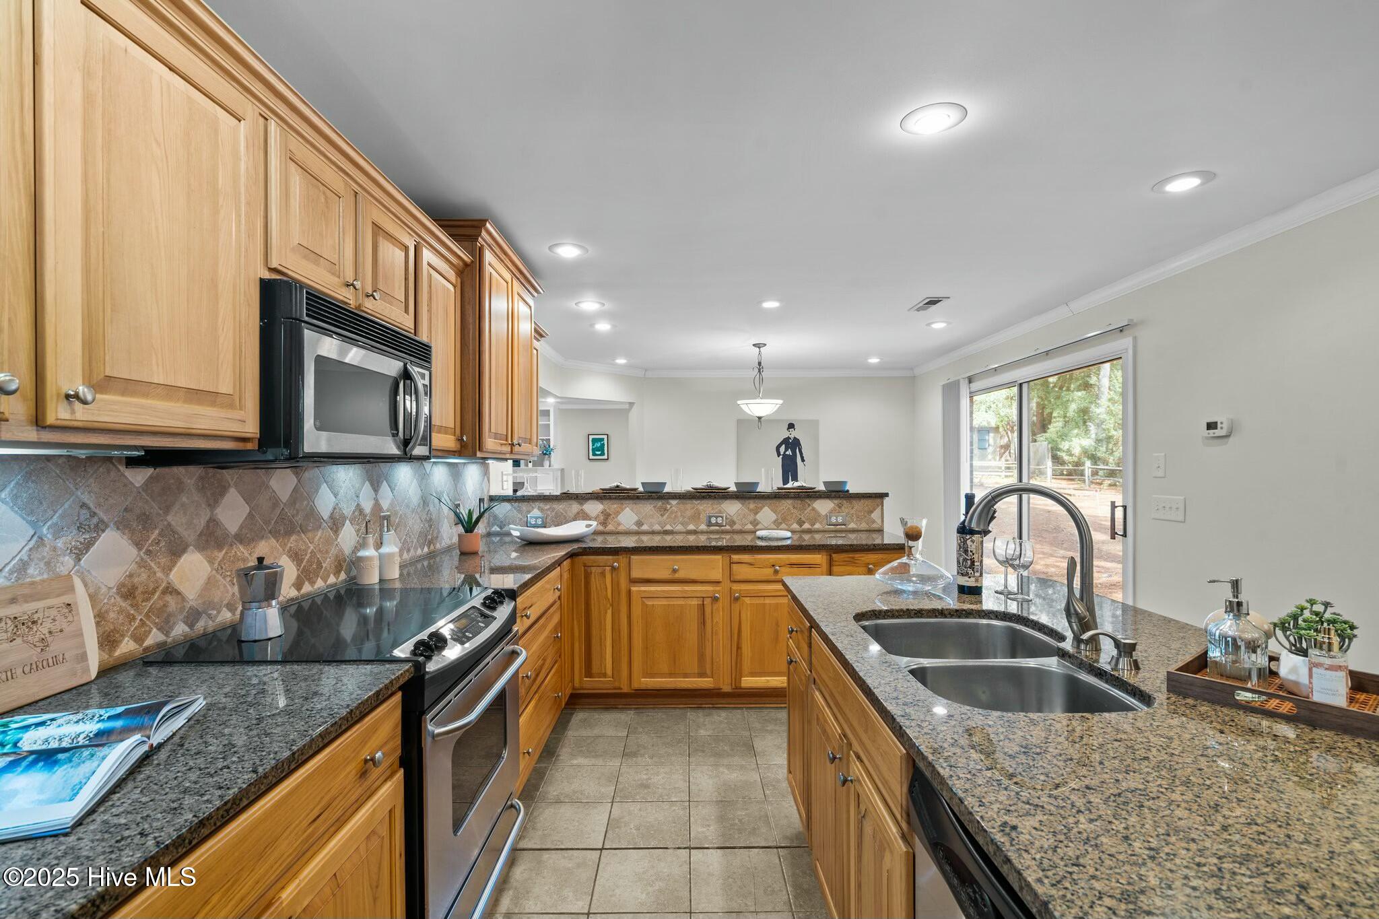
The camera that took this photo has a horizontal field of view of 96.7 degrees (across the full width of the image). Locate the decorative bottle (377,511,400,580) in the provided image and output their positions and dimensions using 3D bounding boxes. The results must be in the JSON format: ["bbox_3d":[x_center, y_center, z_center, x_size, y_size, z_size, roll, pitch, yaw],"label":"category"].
[{"bbox_3d":[-1.150,0.332,2.350,0.074,0.250,0.074,0,-1,18],"label":"decorative bottle"}]

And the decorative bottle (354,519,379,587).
[{"bbox_3d":[-1.196,0.342,2.279,0.077,0.230,0.077,0,-1,-37],"label":"decorative bottle"}]

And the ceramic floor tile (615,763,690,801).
[{"bbox_3d":[-0.151,1.373,2.591,0.302,0.010,0.302,0,0,0],"label":"ceramic floor tile"}]

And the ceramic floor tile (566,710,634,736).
[{"bbox_3d":[-0.464,1.396,3.237,0.303,0.010,0.303,0,-1,0],"label":"ceramic floor tile"}]

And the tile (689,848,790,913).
[{"bbox_3d":[0.156,1.368,1.996,0.302,0.010,0.302,0,0,0],"label":"tile"}]

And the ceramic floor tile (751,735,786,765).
[{"bbox_3d":[0.461,1.391,2.936,0.303,0.010,0.303,0,-1,0],"label":"ceramic floor tile"}]

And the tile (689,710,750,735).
[{"bbox_3d":[0.152,1.375,3.179,0.302,0.010,0.302,0,0,0],"label":"tile"}]

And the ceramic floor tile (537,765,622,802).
[{"bbox_3d":[-0.460,1.389,2.622,0.303,0.010,0.303,0,-1,0],"label":"ceramic floor tile"}]

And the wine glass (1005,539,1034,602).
[{"bbox_3d":[1.084,0.360,2.010,0.085,0.195,0.085,0,0,0],"label":"wine glass"}]

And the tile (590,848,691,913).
[{"bbox_3d":[-0.150,1.384,2.013,0.304,0.010,0.304,0,0,0],"label":"tile"}]

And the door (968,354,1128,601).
[{"bbox_3d":[2.586,0.376,4.723,0.090,2.030,2.300,0,0,0],"label":"door"}]

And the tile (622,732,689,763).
[{"bbox_3d":[-0.154,1.392,2.932,0.303,0.010,0.303,0,-1,0],"label":"tile"}]

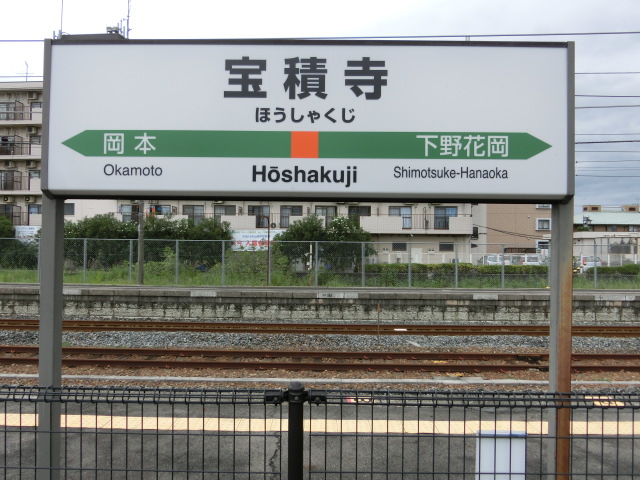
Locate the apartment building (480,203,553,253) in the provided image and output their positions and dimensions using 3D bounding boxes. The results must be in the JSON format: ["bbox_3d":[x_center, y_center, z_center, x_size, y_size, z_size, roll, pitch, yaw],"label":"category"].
[{"bbox_3d":[25.500,-3.300,62.500,9.600,11.000,10.000,1,0,0],"label":"apartment building"}]

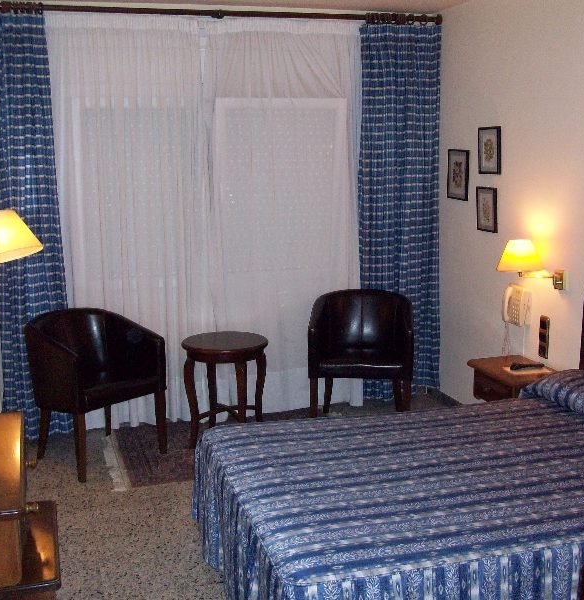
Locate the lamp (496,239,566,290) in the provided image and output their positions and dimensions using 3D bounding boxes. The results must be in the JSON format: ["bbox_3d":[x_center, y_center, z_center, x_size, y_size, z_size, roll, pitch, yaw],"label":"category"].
[{"bbox_3d":[1.231,-0.185,4.114,0.347,0.283,0.251,-4,11,-18],"label":"lamp"}]

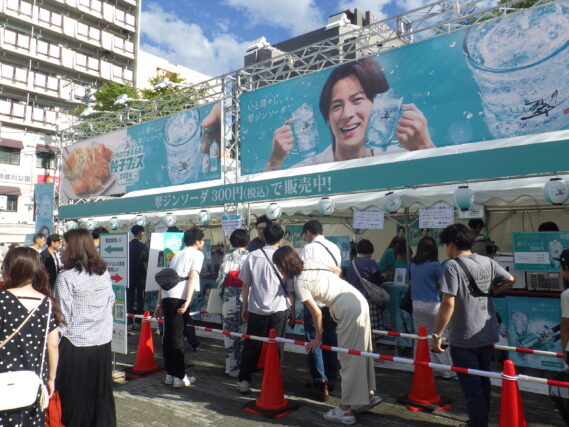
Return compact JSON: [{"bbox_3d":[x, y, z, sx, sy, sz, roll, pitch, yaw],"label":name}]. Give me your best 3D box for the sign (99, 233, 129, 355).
[{"bbox_3d":[-1.904,0.893,5.150,0.510,1.355,0.030,-3,-5,32],"label":"sign"}]

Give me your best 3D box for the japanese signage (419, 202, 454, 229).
[{"bbox_3d":[1.788,0.025,5.407,0.415,0.297,0.015,-4,-6,37],"label":"japanese signage"}]

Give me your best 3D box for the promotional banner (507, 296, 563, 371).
[{"bbox_3d":[2.573,1.220,4.715,0.525,0.725,0.020,-4,-6,37],"label":"promotional banner"}]

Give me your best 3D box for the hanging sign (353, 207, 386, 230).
[{"bbox_3d":[1.079,0.050,5.898,0.420,0.297,0.015,-4,-6,37],"label":"hanging sign"}]

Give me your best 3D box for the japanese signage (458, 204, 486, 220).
[{"bbox_3d":[2.105,-0.032,5.167,0.290,0.205,0.015,-4,-6,37],"label":"japanese signage"}]

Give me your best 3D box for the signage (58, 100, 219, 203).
[{"bbox_3d":[-3.076,-1.039,8.977,5.180,1.260,0.050,-4,-6,37],"label":"signage"}]

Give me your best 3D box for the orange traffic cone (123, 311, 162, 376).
[{"bbox_3d":[-1.643,1.510,5.448,0.390,0.700,0.390,-4,-6,41],"label":"orange traffic cone"}]

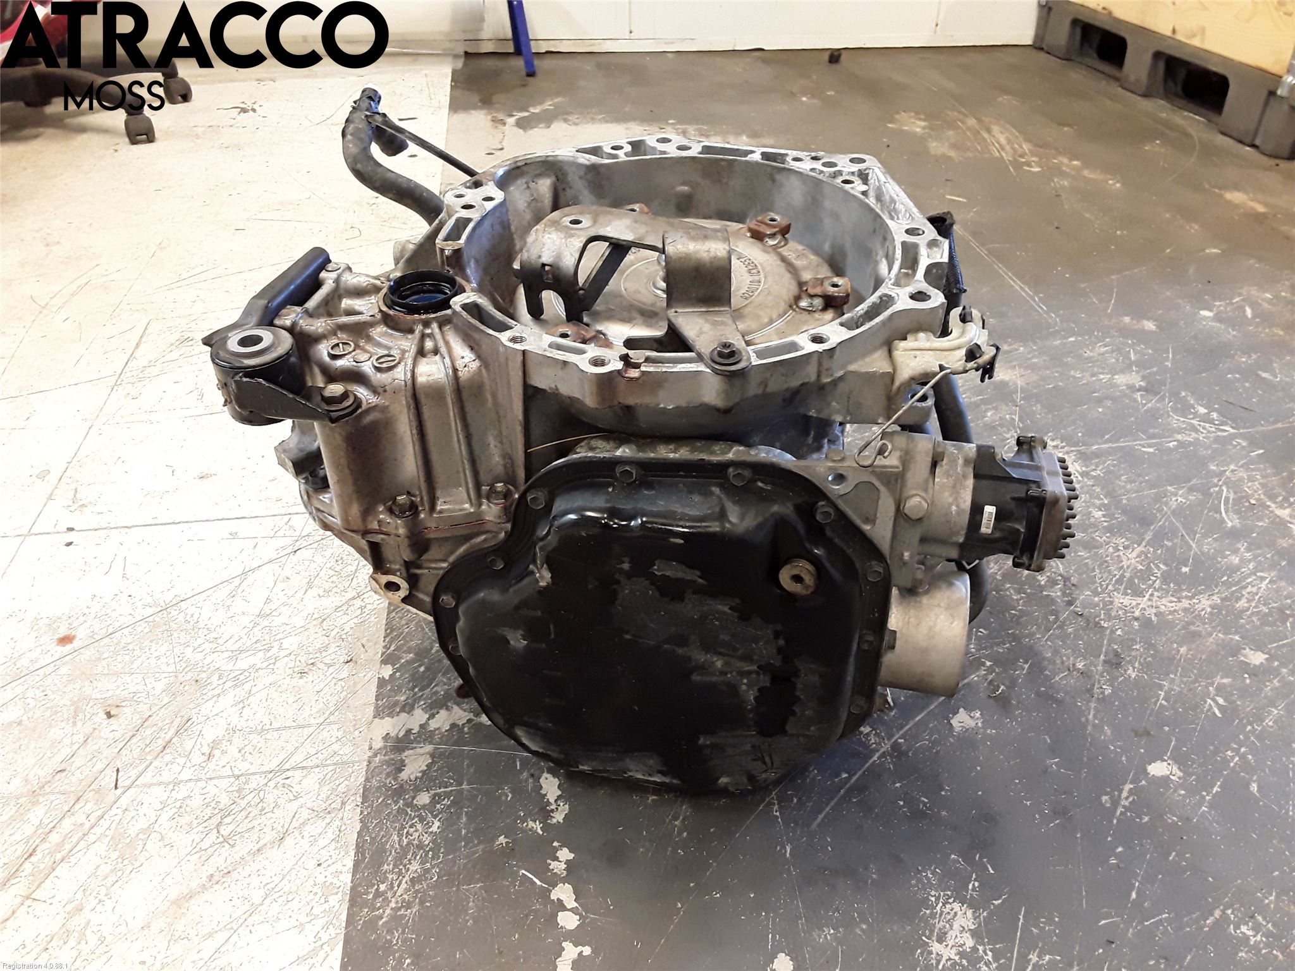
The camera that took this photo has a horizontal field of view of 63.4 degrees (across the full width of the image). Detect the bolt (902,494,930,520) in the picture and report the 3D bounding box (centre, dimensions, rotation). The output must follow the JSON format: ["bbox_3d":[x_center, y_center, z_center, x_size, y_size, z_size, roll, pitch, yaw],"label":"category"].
[{"bbox_3d":[0.183,0.015,0.715,0.018,0.018,0.008,5,40,9],"label":"bolt"}]

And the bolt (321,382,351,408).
[{"bbox_3d":[-0.219,-0.063,0.736,0.021,0.010,0.021,-2,39,1],"label":"bolt"}]

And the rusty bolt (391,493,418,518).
[{"bbox_3d":[-0.171,0.014,0.739,0.019,0.009,0.019,-2,39,1],"label":"rusty bolt"}]

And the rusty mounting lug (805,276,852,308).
[{"bbox_3d":[0.141,-0.152,0.820,0.033,0.011,0.022,6,40,10],"label":"rusty mounting lug"}]

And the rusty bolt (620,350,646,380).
[{"bbox_3d":[-0.009,-0.080,0.692,0.016,0.015,0.016,-2,39,1],"label":"rusty bolt"}]

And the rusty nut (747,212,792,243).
[{"bbox_3d":[0.105,-0.225,0.910,0.024,0.011,0.032,29,49,32],"label":"rusty nut"}]

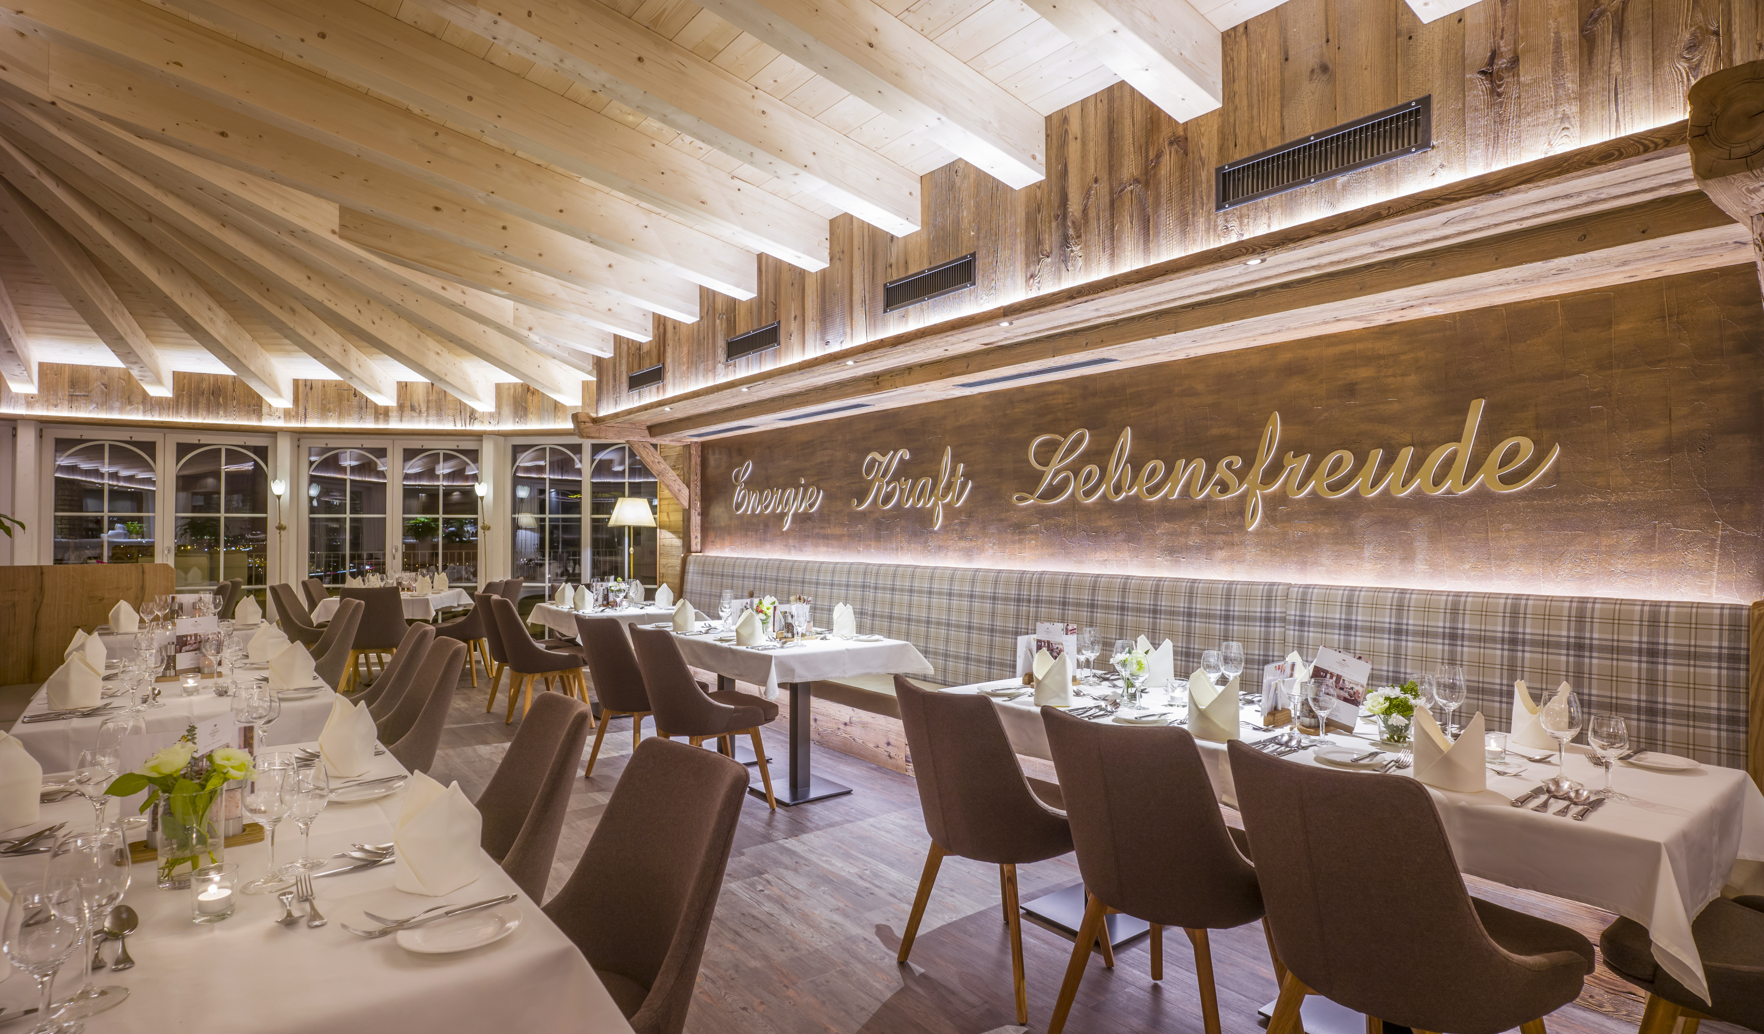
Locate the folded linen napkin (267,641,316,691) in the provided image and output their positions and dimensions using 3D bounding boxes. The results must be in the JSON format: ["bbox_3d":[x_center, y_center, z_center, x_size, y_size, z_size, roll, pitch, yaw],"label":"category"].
[{"bbox_3d":[-2.144,0.533,3.211,0.138,0.172,0.120,1,-1,-39],"label":"folded linen napkin"}]

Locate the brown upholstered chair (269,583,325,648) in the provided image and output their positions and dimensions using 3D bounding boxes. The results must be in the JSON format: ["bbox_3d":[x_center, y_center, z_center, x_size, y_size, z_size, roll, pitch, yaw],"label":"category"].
[{"bbox_3d":[-4.660,0.993,7.200,0.590,0.880,0.500,0,-1,-14],"label":"brown upholstered chair"}]

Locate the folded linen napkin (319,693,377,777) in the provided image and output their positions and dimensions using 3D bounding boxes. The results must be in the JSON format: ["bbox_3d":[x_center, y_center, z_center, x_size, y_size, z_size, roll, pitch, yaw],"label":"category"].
[{"bbox_3d":[-1.293,0.518,2.136,0.125,0.170,0.110,-1,-1,45],"label":"folded linen napkin"}]

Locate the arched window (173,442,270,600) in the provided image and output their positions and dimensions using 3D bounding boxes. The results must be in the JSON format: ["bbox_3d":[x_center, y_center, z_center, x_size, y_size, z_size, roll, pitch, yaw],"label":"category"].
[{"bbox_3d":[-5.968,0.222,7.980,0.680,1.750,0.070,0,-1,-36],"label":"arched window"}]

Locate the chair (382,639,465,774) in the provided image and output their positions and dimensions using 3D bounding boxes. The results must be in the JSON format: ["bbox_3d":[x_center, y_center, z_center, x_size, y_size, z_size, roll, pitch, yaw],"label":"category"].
[{"bbox_3d":[-1.980,0.943,3.395,0.600,0.870,0.490,0,-1,-39],"label":"chair"}]

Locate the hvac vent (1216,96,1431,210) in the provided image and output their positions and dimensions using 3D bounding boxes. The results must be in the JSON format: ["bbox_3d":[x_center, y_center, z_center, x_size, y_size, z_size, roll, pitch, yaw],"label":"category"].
[{"bbox_3d":[1.322,-1.102,2.716,0.030,0.152,0.650,0,-1,-39],"label":"hvac vent"}]

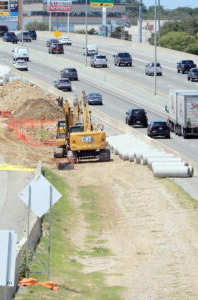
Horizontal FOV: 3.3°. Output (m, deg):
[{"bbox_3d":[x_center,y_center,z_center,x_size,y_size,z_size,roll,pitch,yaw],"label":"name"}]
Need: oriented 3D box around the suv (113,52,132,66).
[{"bbox_3d":[3.783,-14.012,538.811,2.020,1.940,5.800,0,4,-7],"label":"suv"}]

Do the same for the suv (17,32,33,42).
[{"bbox_3d":[-14.112,-21.584,664.451,1.930,1.800,5.100,0,4,-10],"label":"suv"}]

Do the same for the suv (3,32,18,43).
[{"bbox_3d":[-15.767,-19.659,612.357,1.950,1.750,4.900,0,4,-10],"label":"suv"}]

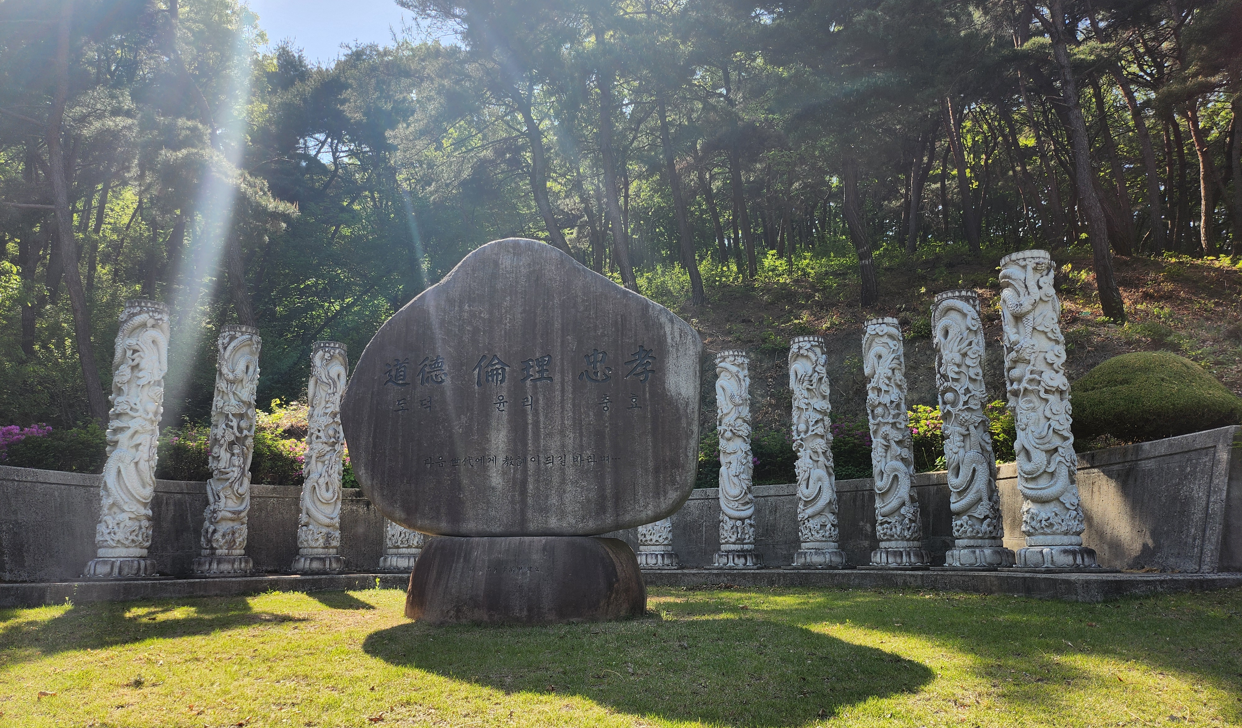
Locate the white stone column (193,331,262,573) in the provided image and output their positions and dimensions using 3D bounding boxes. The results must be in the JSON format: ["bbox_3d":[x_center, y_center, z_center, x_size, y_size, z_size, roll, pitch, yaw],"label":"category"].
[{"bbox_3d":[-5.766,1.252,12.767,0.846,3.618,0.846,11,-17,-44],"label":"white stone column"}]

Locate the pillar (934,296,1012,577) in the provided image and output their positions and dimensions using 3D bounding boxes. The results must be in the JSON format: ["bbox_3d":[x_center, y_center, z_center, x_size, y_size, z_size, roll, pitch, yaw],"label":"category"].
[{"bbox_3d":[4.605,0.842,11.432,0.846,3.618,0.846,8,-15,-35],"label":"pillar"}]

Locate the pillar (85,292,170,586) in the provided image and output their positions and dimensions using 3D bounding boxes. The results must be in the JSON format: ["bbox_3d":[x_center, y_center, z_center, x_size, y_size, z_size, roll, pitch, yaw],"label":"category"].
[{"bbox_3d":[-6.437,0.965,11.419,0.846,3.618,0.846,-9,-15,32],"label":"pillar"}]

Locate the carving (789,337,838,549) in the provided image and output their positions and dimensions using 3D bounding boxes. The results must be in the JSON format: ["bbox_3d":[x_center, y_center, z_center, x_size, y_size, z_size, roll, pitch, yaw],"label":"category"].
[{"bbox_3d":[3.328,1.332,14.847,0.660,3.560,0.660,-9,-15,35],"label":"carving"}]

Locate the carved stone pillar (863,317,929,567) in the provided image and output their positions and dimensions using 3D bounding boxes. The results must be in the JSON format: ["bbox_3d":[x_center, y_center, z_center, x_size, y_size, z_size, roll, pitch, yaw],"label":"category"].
[{"bbox_3d":[4.305,1.224,13.680,0.920,3.900,0.920,12,-17,-44],"label":"carved stone pillar"}]

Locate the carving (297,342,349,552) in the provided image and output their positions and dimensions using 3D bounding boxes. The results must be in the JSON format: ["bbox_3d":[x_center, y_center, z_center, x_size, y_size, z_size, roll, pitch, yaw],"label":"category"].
[{"bbox_3d":[-5.140,1.427,14.908,0.660,3.560,0.660,8,-15,-35],"label":"carving"}]

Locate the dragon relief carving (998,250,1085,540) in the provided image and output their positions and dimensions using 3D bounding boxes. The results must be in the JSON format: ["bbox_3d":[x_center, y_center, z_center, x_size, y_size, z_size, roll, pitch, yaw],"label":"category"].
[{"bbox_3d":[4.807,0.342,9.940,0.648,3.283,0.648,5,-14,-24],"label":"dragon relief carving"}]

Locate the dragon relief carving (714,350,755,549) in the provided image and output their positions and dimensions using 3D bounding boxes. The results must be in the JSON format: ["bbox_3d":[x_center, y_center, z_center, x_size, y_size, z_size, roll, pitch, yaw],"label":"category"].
[{"bbox_3d":[2.099,1.565,15.850,0.660,3.560,0.660,-6,-13,21],"label":"dragon relief carving"}]

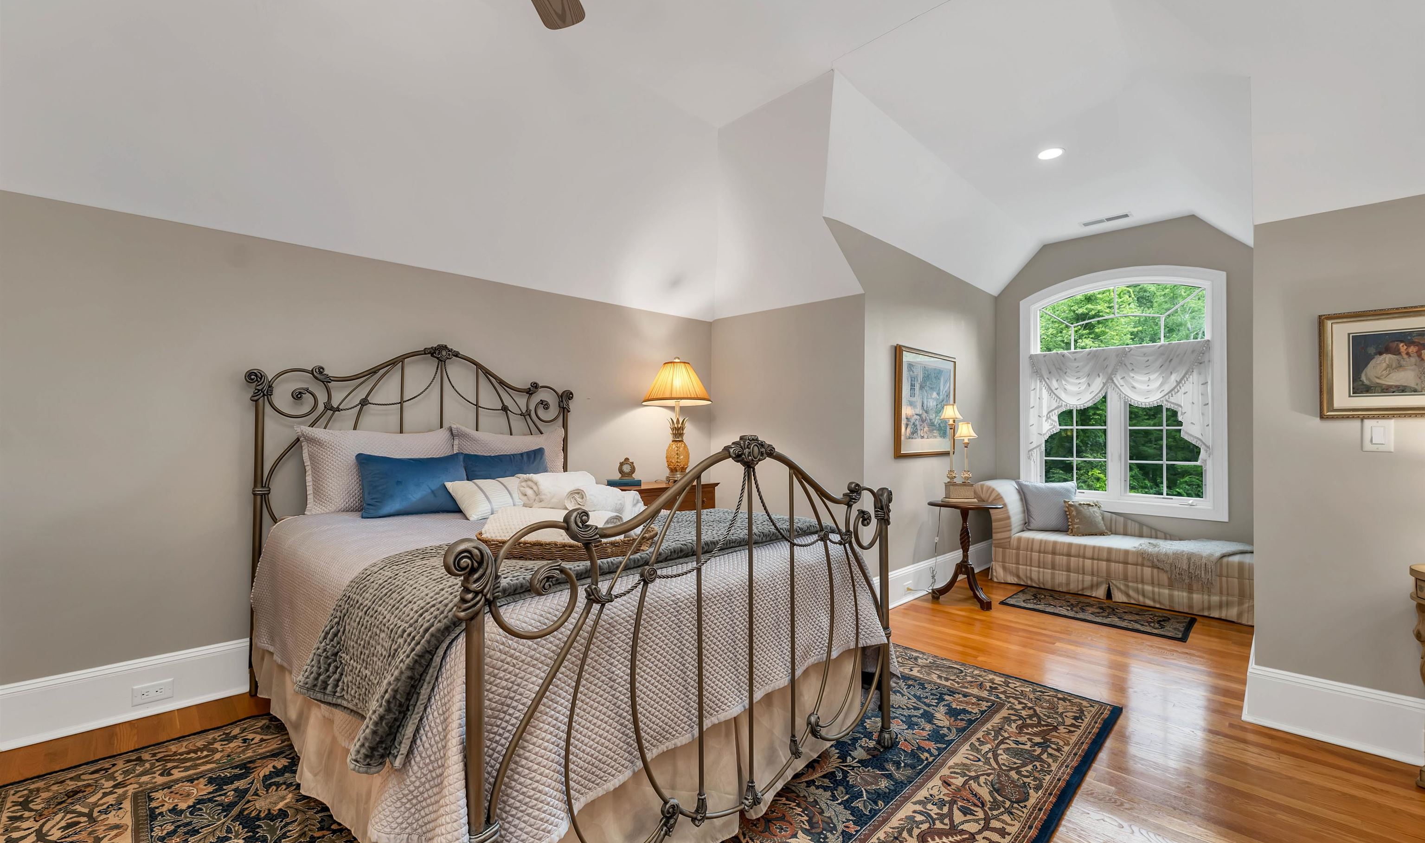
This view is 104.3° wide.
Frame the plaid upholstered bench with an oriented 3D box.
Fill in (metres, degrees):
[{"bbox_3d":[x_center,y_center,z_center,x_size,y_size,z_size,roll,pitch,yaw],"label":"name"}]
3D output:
[{"bbox_3d":[2.985,0.876,4.196,0.746,0.804,1.619,1,-2,-44],"label":"plaid upholstered bench"}]

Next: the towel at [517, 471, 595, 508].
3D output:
[{"bbox_3d":[-0.607,0.269,2.175,0.115,0.110,0.280,-1,-2,42],"label":"towel"}]

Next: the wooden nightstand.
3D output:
[{"bbox_3d":[-0.401,0.826,3.743,0.860,0.784,0.410,1,-1,-43],"label":"wooden nightstand"}]

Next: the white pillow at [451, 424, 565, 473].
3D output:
[{"bbox_3d":[-1.141,0.236,3.136,0.660,0.430,0.150,1,-20,-44],"label":"white pillow"}]

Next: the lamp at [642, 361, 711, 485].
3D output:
[{"bbox_3d":[-0.239,-0.004,3.780,0.463,0.865,0.463,0,-1,0],"label":"lamp"}]

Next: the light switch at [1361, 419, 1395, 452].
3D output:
[{"bbox_3d":[2.409,0.053,2.004,0.071,0.115,0.012,-1,-1,44],"label":"light switch"}]

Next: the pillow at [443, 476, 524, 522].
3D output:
[{"bbox_3d":[-1.003,0.332,2.585,0.370,0.110,0.330,1,30,-44],"label":"pillow"}]

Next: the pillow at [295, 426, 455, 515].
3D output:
[{"bbox_3d":[-1.586,0.227,2.692,0.680,0.440,0.180,1,-17,-43],"label":"pillow"}]

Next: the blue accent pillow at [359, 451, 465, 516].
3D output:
[{"bbox_3d":[-1.410,0.292,2.650,0.470,0.300,0.140,1,-19,-43],"label":"blue accent pillow"}]

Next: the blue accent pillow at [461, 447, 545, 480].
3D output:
[{"bbox_3d":[-1.091,0.295,2.989,0.470,0.300,0.130,1,-19,-43],"label":"blue accent pillow"}]

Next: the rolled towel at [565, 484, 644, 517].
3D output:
[{"bbox_3d":[-0.406,0.301,2.127,0.110,0.105,0.280,-1,-2,37],"label":"rolled towel"}]

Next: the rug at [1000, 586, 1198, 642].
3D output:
[{"bbox_3d":[2.542,1.254,3.682,0.600,0.010,0.984,1,-2,-44],"label":"rug"}]

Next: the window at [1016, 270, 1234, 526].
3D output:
[{"bbox_3d":[3.038,-0.218,4.211,1.280,1.805,0.100,-1,-1,44],"label":"window"}]

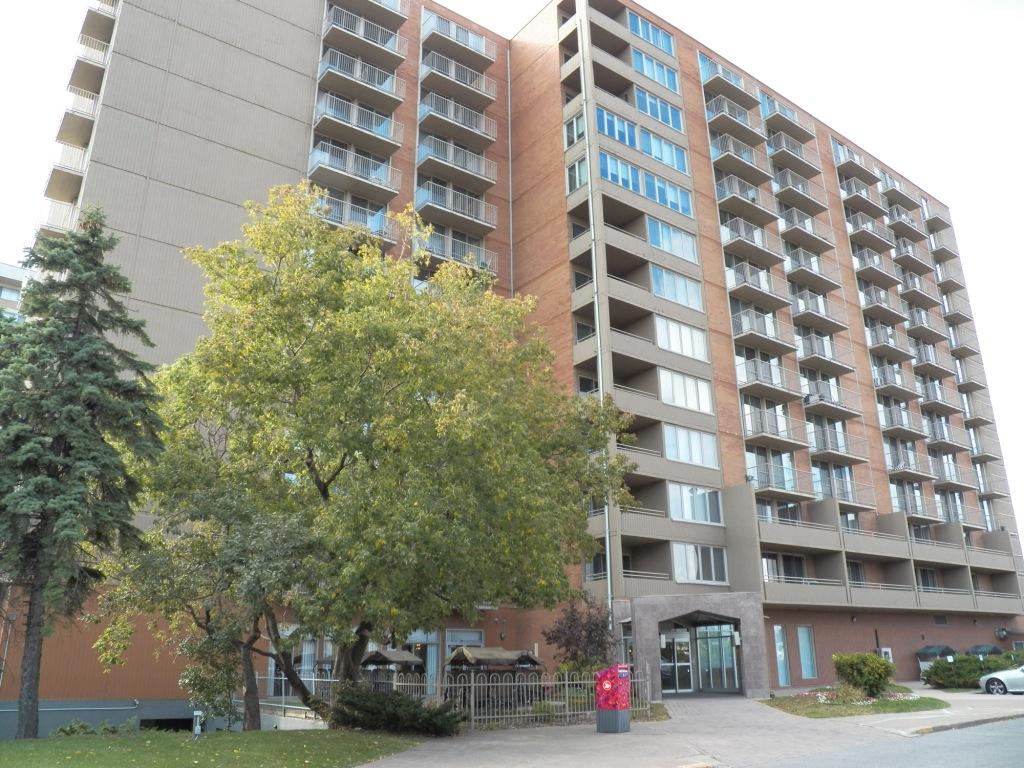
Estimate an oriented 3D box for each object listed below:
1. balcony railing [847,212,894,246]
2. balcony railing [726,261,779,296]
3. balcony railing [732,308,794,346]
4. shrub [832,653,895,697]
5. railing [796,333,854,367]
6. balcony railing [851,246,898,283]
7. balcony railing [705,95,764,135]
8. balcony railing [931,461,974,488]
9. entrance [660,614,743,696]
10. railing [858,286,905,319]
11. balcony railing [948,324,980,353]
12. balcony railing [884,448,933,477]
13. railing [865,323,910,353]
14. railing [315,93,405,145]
[{"bbox_3d":[24.043,-10.036,55.409,4.110,1.160,1.040,14,-24,-36],"label":"balcony railing"},{"bbox_3d":[12.797,-5.002,42.762,3.904,1.191,1.040,14,-24,-35],"label":"balcony railing"},{"bbox_3d":[13.367,-2.669,43.703,4.110,1.160,1.040,14,-24,-36],"label":"balcony railing"},{"bbox_3d":[12.731,10.503,30.000,2.100,1.550,2.000,14,-24,-35],"label":"shrub"},{"bbox_3d":[17.297,-1.527,45.584,3.953,1.197,1.052,14,-24,-35],"label":"railing"},{"bbox_3d":[23.645,-7.467,53.425,3.949,1.136,1.078,14,-24,-35],"label":"balcony railing"},{"bbox_3d":[12.926,-15.031,47.402,4.000,1.120,1.030,14,-24,-35],"label":"balcony railing"},{"bbox_3d":[28.105,5.893,52.586,4.000,1.120,1.030,14,-24,-35],"label":"balcony railing"},{"bbox_3d":[7.213,10.411,31.793,3.100,3.100,1.700,-3,-19,7],"label":"entrance"},{"bbox_3d":[23.145,-4.839,51.364,3.887,1.191,1.040,14,-24,-35],"label":"railing"},{"bbox_3d":[31.916,-2.786,58.511,2.323,1.197,1.052,14,-24,-35],"label":"balcony railing"},{"bbox_3d":[23.194,4.775,47.930,3.887,1.191,1.040,14,-24,-35],"label":"balcony railing"},{"bbox_3d":[24.176,-2.521,52.818,4.110,1.160,1.040,14,-24,-36],"label":"railing"},{"bbox_3d":[-7.028,-11.854,38.127,3.927,1.191,1.088,14,-24,-35],"label":"railing"}]

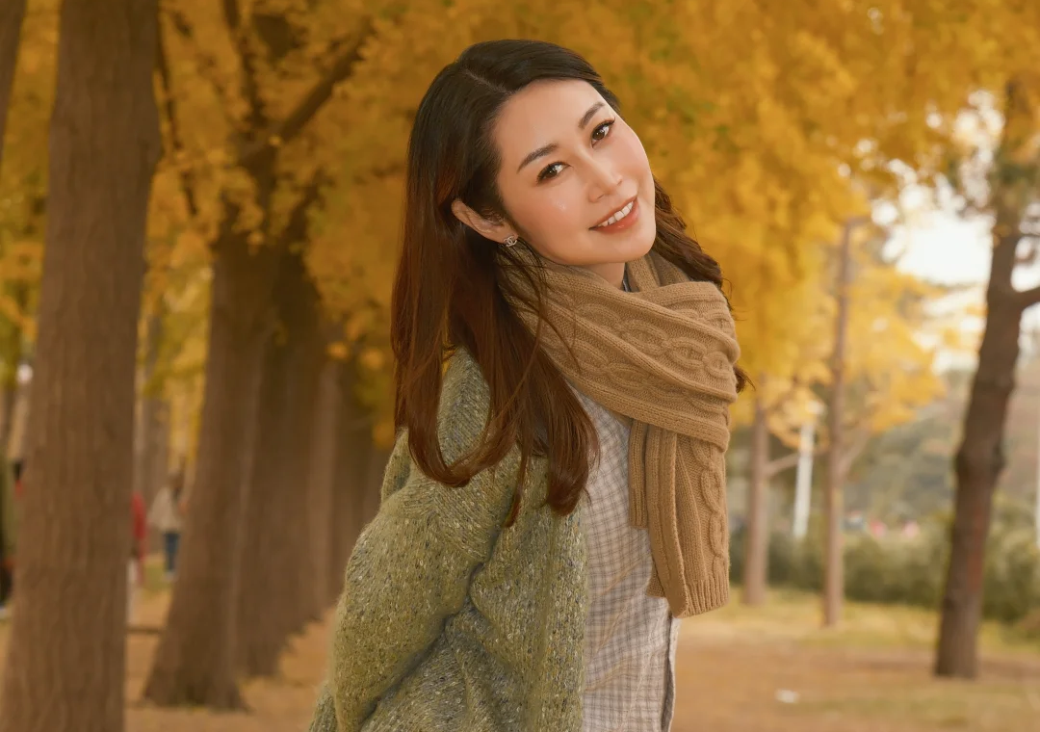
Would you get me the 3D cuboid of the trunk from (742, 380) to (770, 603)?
[{"bbox_3d":[2.679,1.460,38.374,0.305,2.492,0.270,0,-2,0],"label":"trunk"}]

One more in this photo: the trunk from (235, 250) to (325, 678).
[{"bbox_3d":[-1.613,0.630,22.134,0.612,2.775,0.550,0,-2,0],"label":"trunk"}]

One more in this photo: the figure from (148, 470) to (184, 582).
[{"bbox_3d":[-5.328,2.401,50.843,0.520,1.667,0.400,-2,-3,45],"label":"figure"}]

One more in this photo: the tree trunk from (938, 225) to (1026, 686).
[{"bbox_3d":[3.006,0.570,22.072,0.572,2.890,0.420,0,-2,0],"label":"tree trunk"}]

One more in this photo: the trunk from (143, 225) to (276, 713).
[{"bbox_3d":[-1.745,0.531,18.861,0.684,2.695,0.600,0,-2,0],"label":"trunk"}]

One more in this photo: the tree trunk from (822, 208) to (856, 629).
[{"bbox_3d":[2.949,0.520,31.263,0.292,3.768,0.240,0,-2,0],"label":"tree trunk"}]

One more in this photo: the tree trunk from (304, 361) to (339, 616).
[{"bbox_3d":[-1.963,1.201,33.378,0.400,2.586,0.400,0,-2,0],"label":"tree trunk"}]

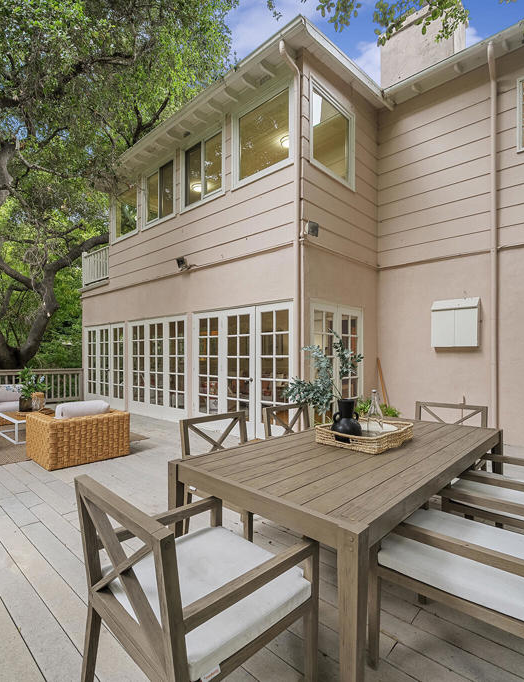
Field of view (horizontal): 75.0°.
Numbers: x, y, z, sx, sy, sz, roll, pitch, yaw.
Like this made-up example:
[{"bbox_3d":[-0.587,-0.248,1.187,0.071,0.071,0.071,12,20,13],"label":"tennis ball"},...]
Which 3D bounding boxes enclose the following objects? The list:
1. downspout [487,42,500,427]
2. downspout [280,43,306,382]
[{"bbox_3d":[3.371,-1.340,4.967,0.085,5.707,0.150,-1,-2,41],"label":"downspout"},{"bbox_3d":[0.380,-1.249,4.480,0.100,5.100,0.360,-2,-3,42],"label":"downspout"}]

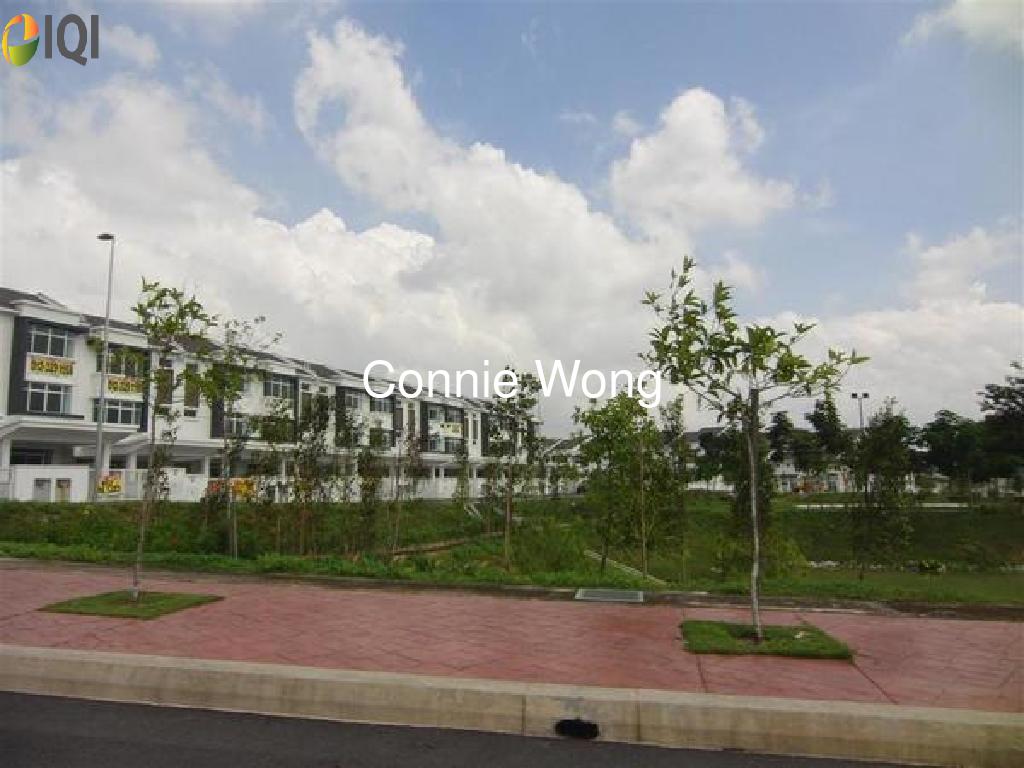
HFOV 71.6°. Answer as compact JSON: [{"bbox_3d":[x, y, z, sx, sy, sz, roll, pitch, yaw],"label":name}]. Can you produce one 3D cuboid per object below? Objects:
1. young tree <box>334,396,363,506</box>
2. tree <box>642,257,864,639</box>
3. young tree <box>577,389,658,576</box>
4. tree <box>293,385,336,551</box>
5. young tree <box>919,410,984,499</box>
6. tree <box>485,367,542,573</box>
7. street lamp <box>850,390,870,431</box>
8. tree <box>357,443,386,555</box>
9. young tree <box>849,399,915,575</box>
[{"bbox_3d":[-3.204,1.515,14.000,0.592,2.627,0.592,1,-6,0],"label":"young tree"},{"bbox_3d":[1.918,0.468,5.801,1.723,3.110,1.500,0,-7,0],"label":"tree"},{"bbox_3d":[1.416,1.317,9.630,1.166,2.472,1.050,0,-7,0],"label":"young tree"},{"bbox_3d":[-3.338,1.478,12.000,0.744,2.818,0.744,1,-6,0],"label":"tree"},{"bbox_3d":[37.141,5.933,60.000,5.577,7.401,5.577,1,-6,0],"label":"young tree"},{"bbox_3d":[0.016,1.172,10.180,0.803,2.876,0.750,0,-7,0],"label":"tree"},{"bbox_3d":[32.396,5.126,66.000,1.859,9.087,0.500,-2,-7,26],"label":"street lamp"},{"bbox_3d":[-2.434,1.958,12.300,0.520,1.884,0.520,1,-6,0],"label":"tree"},{"bbox_3d":[5.516,1.528,10.600,0.985,2.632,0.985,1,-6,0],"label":"young tree"}]

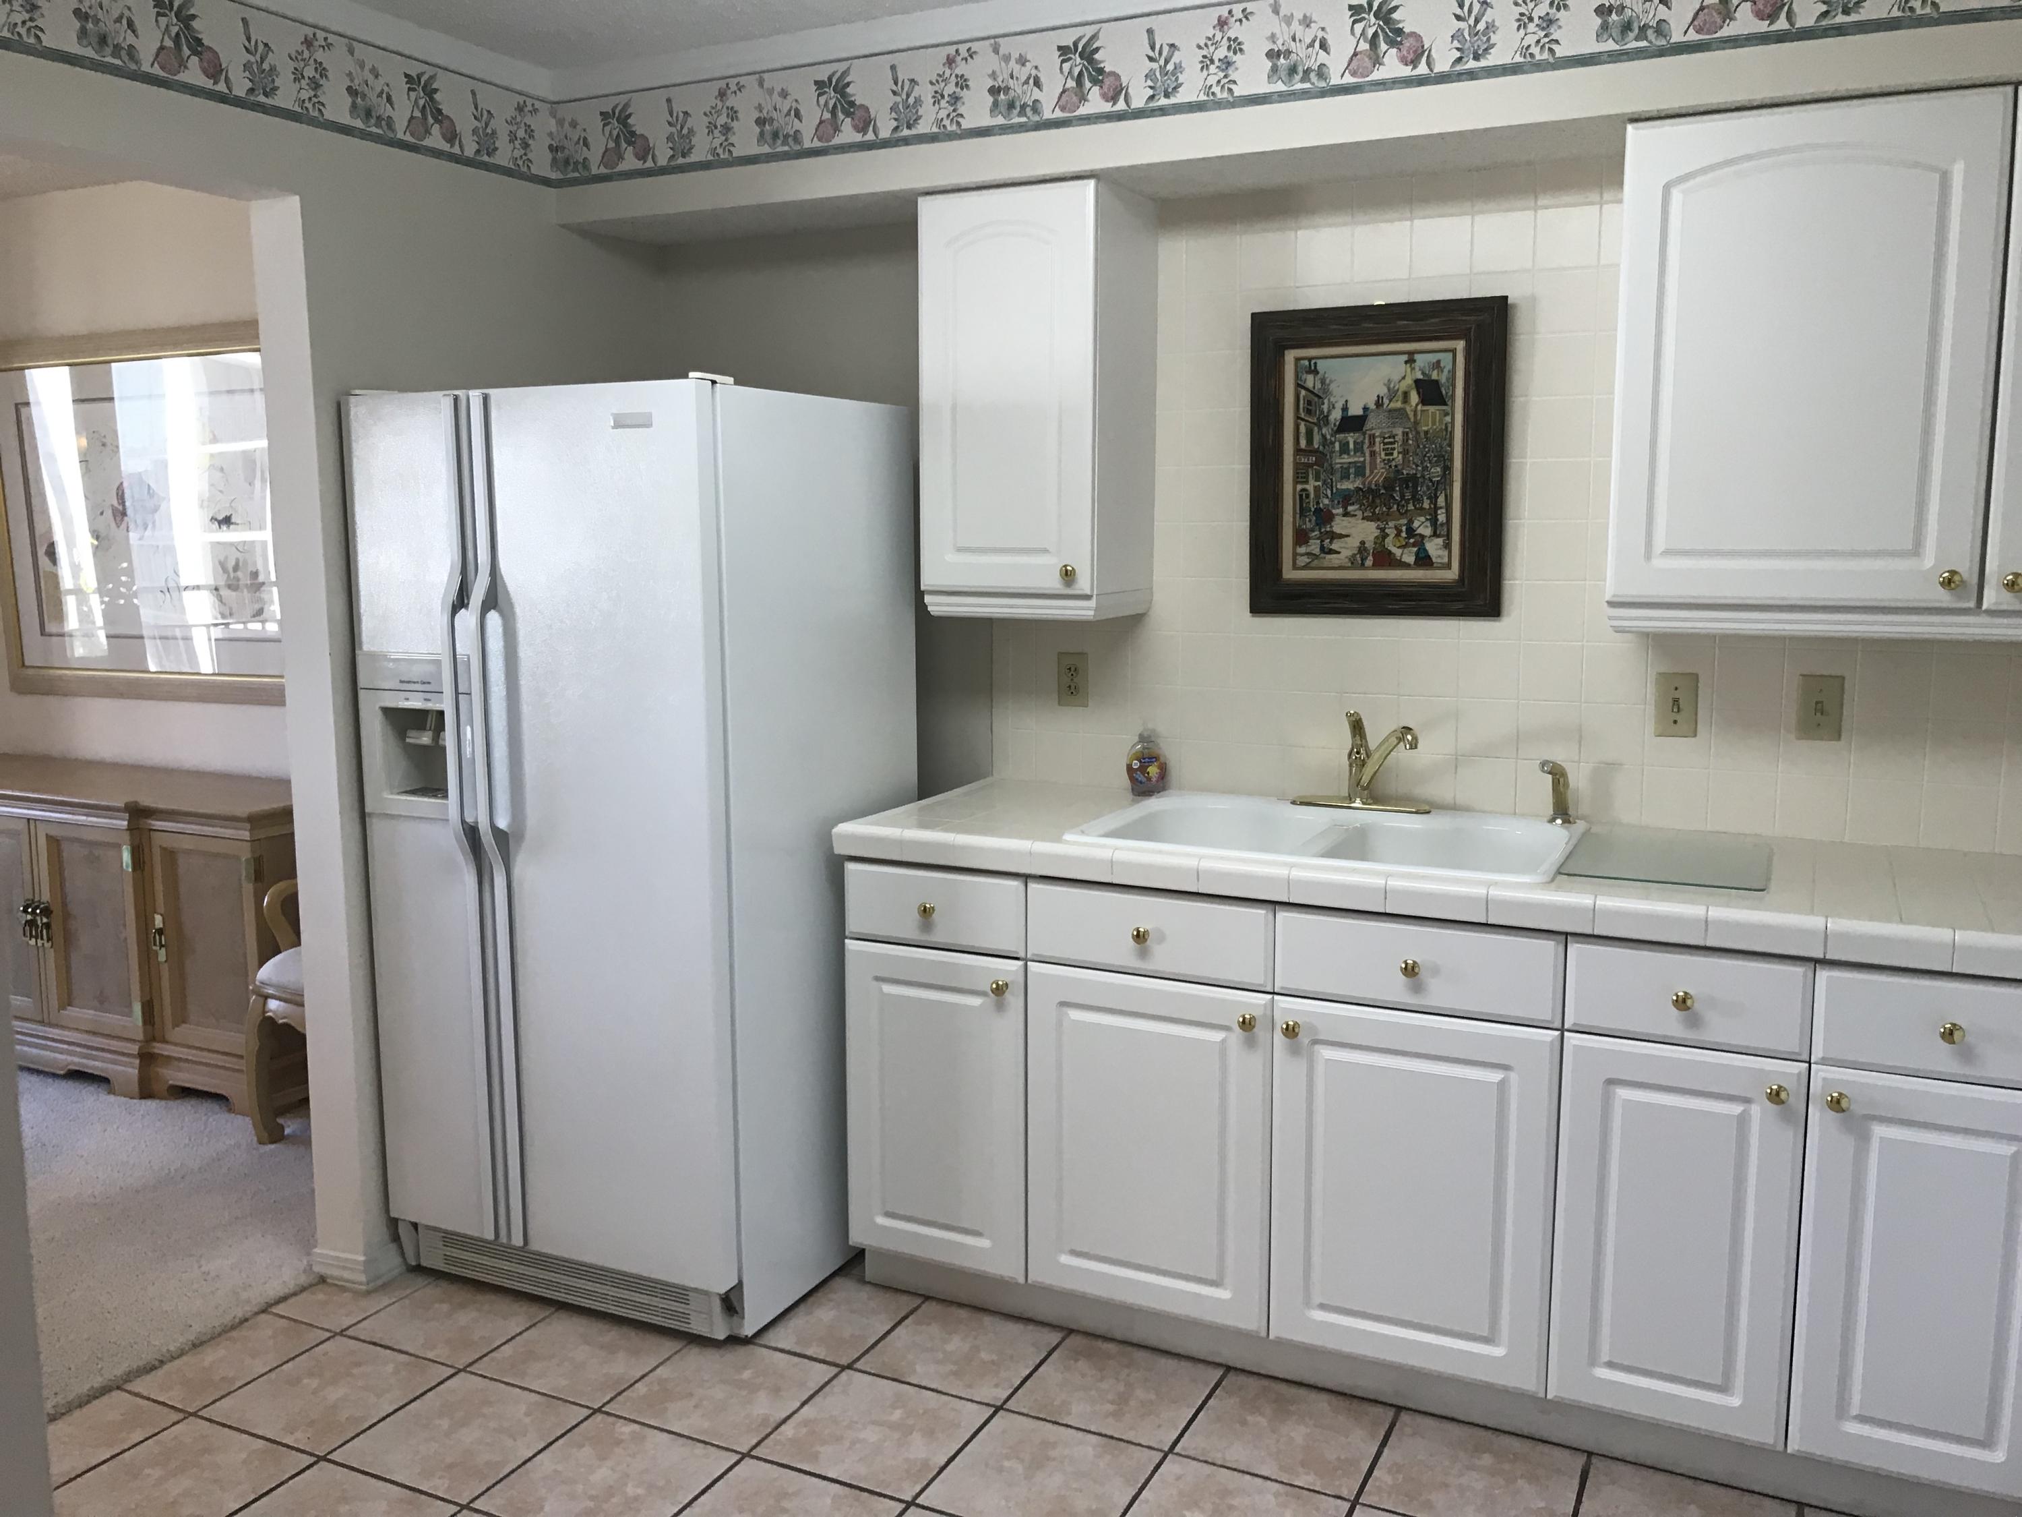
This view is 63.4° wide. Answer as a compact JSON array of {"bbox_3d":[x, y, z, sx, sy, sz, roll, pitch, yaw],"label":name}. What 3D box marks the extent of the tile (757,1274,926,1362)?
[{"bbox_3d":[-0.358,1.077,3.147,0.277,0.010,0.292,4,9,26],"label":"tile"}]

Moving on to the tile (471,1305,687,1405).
[{"bbox_3d":[-0.780,1.097,3.015,0.300,0.010,0.300,4,9,26],"label":"tile"}]

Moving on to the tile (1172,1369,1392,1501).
[{"bbox_3d":[0.456,1.109,2.690,0.297,0.010,0.290,4,9,26],"label":"tile"}]

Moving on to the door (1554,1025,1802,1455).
[{"bbox_3d":[1.010,0.727,2.490,0.340,0.603,0.025,4,9,26],"label":"door"}]

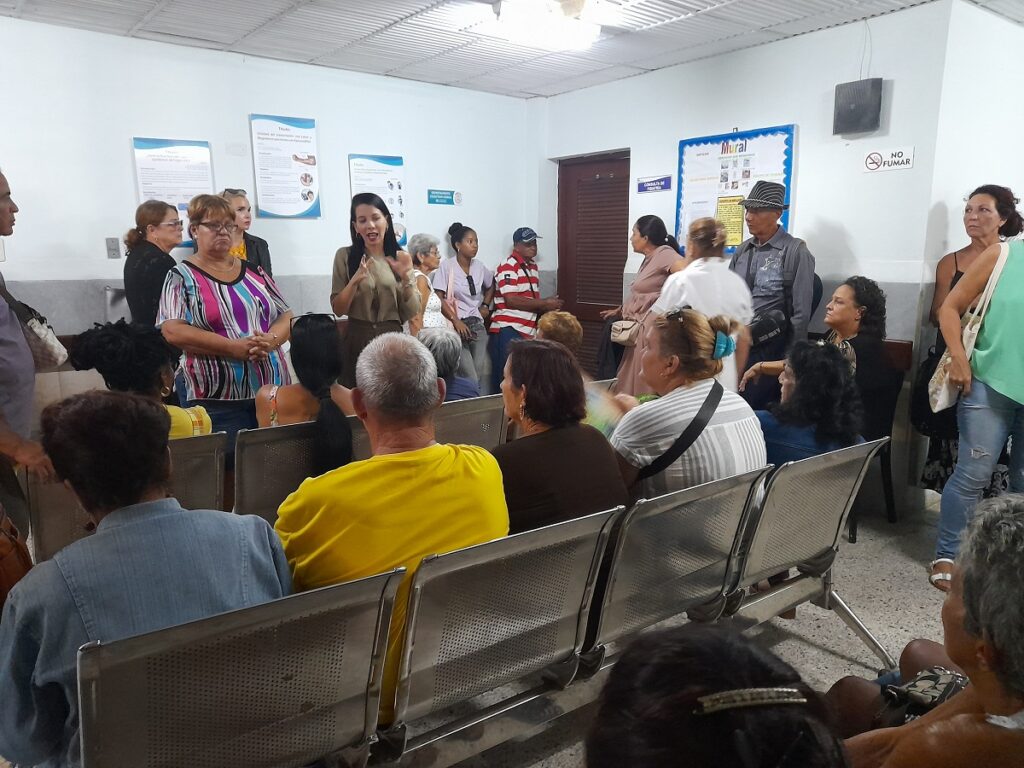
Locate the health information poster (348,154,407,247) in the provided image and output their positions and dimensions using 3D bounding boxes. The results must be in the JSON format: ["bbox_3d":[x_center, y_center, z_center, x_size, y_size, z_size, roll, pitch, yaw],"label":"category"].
[{"bbox_3d":[-0.916,-1.263,5.099,0.410,0.600,0.010,-7,13,-36],"label":"health information poster"}]

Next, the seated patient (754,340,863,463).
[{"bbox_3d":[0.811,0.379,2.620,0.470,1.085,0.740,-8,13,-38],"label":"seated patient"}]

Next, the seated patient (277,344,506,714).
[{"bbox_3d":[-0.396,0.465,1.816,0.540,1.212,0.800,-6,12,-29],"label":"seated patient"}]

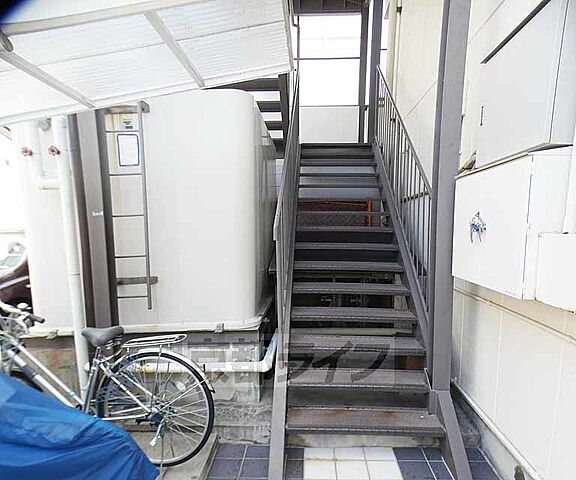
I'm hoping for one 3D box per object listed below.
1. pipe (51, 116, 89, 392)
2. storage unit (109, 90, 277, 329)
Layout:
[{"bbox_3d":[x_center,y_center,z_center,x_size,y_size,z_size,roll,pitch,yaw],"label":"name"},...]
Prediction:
[{"bbox_3d":[-1.423,0.191,2.306,0.086,1.984,0.086,-2,6,0],"label":"pipe"},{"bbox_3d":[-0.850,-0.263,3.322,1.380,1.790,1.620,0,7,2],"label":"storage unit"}]

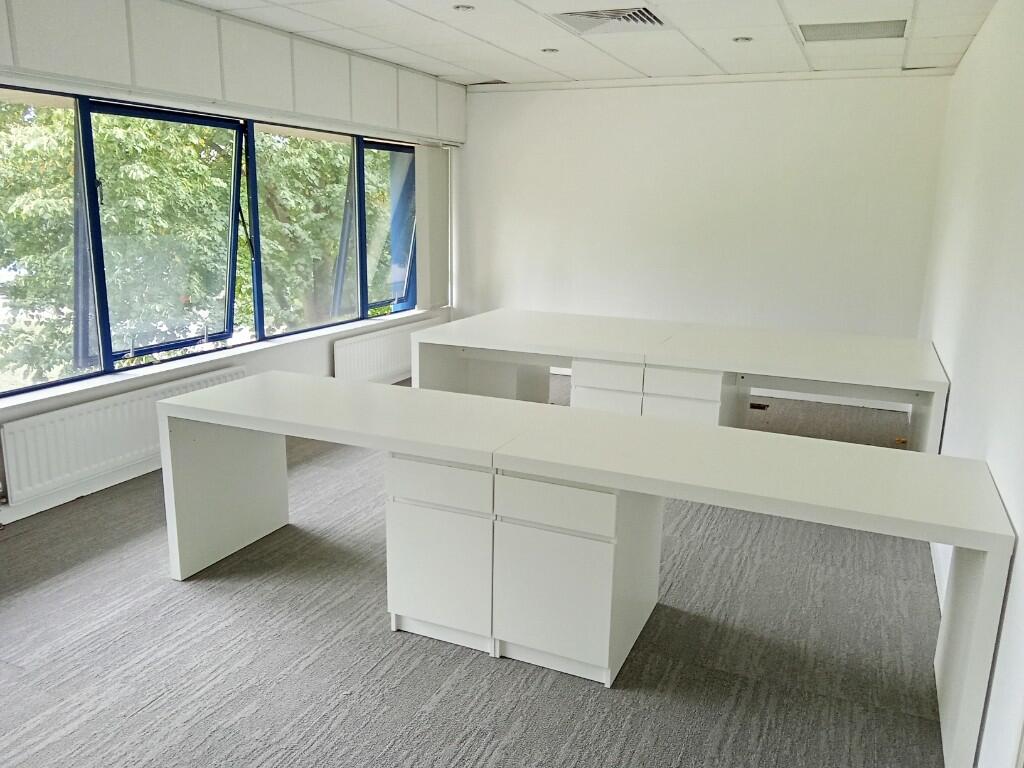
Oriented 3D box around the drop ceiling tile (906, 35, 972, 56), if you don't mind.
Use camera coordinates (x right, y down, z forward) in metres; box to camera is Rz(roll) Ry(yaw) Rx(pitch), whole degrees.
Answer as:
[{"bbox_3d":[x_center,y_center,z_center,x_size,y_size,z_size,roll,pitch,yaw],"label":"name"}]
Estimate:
[{"bbox_3d":[2.558,-2.033,4.953,0.343,0.020,0.600,6,13,22],"label":"drop ceiling tile"}]

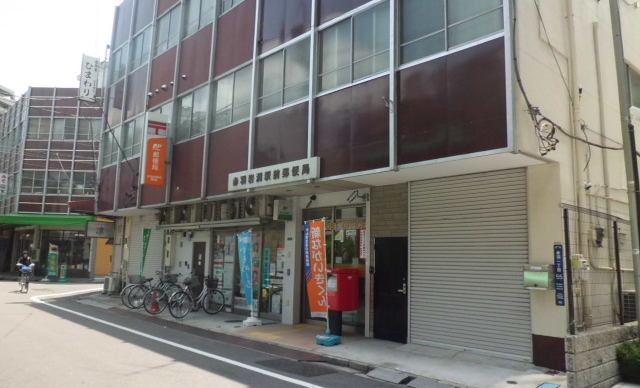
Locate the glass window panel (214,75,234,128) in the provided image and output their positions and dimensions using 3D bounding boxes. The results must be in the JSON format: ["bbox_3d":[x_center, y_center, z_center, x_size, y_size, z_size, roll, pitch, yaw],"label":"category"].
[{"bbox_3d":[-2.573,-2.469,12.890,0.060,1.260,0.940,9,-11,-43],"label":"glass window panel"}]

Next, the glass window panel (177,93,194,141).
[{"bbox_3d":[-4.038,-2.288,14.407,0.060,1.260,0.940,9,-11,-43],"label":"glass window panel"}]

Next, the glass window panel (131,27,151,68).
[{"bbox_3d":[-6.122,-5.040,16.659,0.080,1.291,1.634,10,-12,-43],"label":"glass window panel"}]

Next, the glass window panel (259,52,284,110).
[{"bbox_3d":[-1.147,-2.644,11.413,0.060,1.260,0.940,9,-11,-43],"label":"glass window panel"}]

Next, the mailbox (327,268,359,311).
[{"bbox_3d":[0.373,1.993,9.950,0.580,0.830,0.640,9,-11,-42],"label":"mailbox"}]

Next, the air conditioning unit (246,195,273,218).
[{"bbox_3d":[-1.508,0.367,12.244,0.280,0.600,0.820,9,-11,-42],"label":"air conditioning unit"}]

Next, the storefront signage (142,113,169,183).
[{"bbox_3d":[-4.894,-1.306,14.291,0.620,2.150,0.230,9,-11,-43],"label":"storefront signage"}]

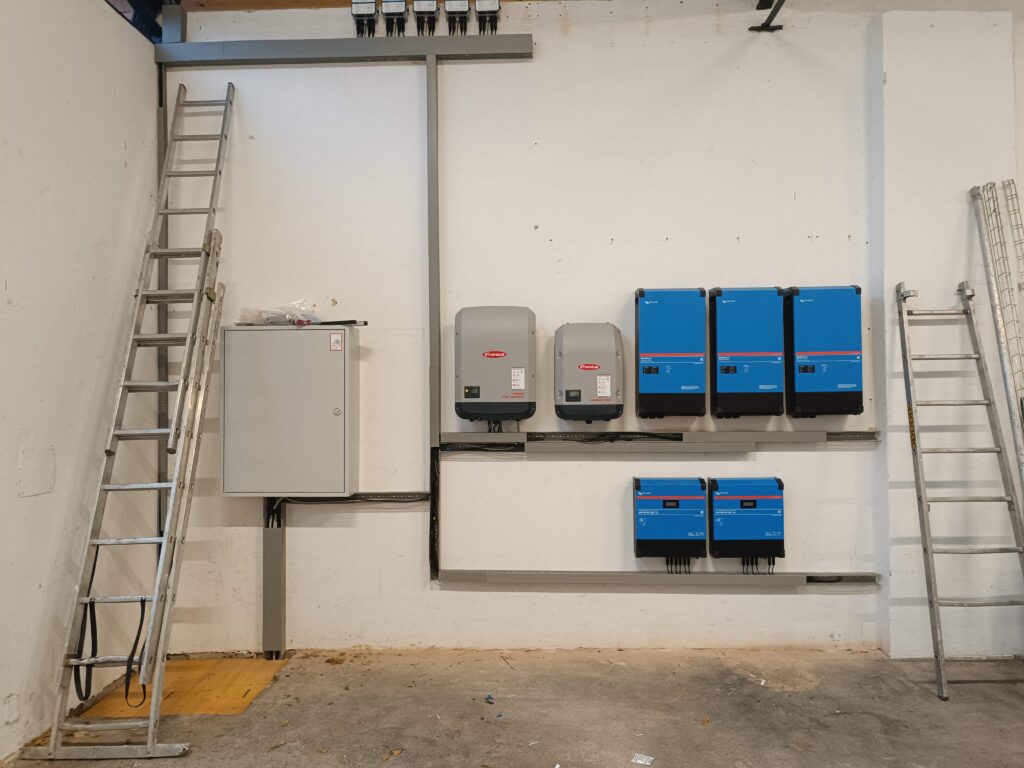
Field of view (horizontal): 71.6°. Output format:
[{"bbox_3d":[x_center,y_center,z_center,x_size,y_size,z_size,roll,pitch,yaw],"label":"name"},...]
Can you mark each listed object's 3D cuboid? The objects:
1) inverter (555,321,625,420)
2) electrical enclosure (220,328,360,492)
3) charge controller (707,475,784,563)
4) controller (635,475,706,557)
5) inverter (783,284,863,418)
[{"bbox_3d":[0.489,-0.075,4.493,0.432,0.625,0.204,0,-1,2],"label":"inverter"},{"bbox_3d":[-1.409,0.175,4.548,0.814,1.060,0.230,0,-1,2],"label":"electrical enclosure"},{"bbox_3d":[1.475,0.835,4.477,0.432,0.487,0.140,0,-1,2],"label":"charge controller"},{"bbox_3d":[0.998,0.839,4.504,0.433,0.487,0.140,0,-1,2],"label":"controller"},{"bbox_3d":[1.947,-0.199,4.447,0.407,0.790,0.210,0,-1,2],"label":"inverter"}]

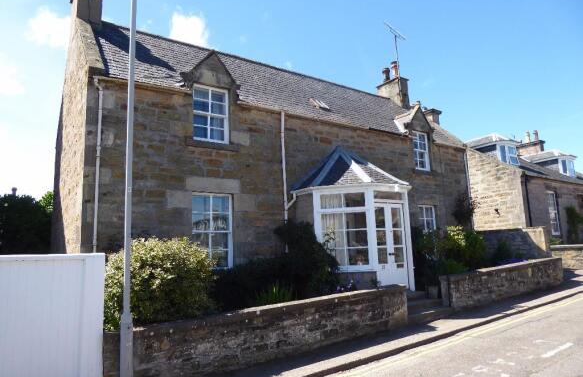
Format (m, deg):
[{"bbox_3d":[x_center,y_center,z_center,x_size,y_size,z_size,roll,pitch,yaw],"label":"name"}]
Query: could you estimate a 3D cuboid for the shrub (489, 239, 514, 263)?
[{"bbox_3d":[7.321,2.226,14.616,0.900,1.000,0.800,5,-13,-34],"label":"shrub"}]

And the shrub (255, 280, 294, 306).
[{"bbox_3d":[-0.258,1.795,7.051,0.700,0.550,0.500,5,-13,-34],"label":"shrub"}]

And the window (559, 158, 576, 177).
[{"bbox_3d":[13.496,-1.027,20.711,1.350,1.000,0.400,5,-13,-34],"label":"window"}]

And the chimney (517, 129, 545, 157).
[{"bbox_3d":[14.176,-2.569,24.877,0.600,1.750,1.350,5,-13,-34],"label":"chimney"}]

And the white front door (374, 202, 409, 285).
[{"bbox_3d":[2.610,1.421,10.716,1.150,2.100,0.080,5,-13,-34],"label":"white front door"}]

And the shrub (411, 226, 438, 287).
[{"bbox_3d":[3.652,1.928,11.618,0.800,1.700,0.800,5,-13,-34],"label":"shrub"}]

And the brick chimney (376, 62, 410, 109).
[{"bbox_3d":[4.635,-4.558,19.198,0.700,2.200,1.330,5,-13,-34],"label":"brick chimney"}]

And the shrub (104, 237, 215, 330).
[{"bbox_3d":[-1.870,1.331,5.964,1.550,1.300,1.400,5,-13,-34],"label":"shrub"}]

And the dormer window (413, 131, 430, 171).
[{"bbox_3d":[4.553,-1.335,14.917,0.850,1.400,0.150,5,-13,-34],"label":"dormer window"}]

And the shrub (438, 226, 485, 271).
[{"bbox_3d":[5.084,1.898,12.689,1.500,1.500,1.400,5,-13,-34],"label":"shrub"}]

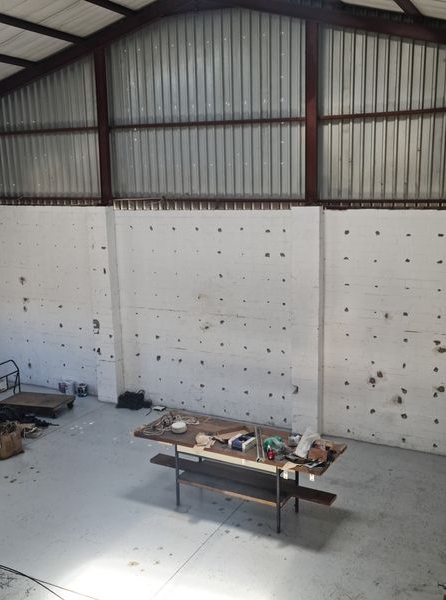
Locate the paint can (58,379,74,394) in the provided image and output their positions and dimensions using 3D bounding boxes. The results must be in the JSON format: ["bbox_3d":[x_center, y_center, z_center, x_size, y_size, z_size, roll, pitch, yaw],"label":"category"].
[{"bbox_3d":[-3.159,1.792,12.582,0.280,0.280,0.280,4,12,27],"label":"paint can"}]

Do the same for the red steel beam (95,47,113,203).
[{"bbox_3d":[-2.166,-3.130,11.440,0.185,2.725,0.100,4,12,27],"label":"red steel beam"}]

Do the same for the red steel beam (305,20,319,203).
[{"bbox_3d":[1.379,-2.846,9.610,0.185,2.717,0.100,4,12,27],"label":"red steel beam"}]

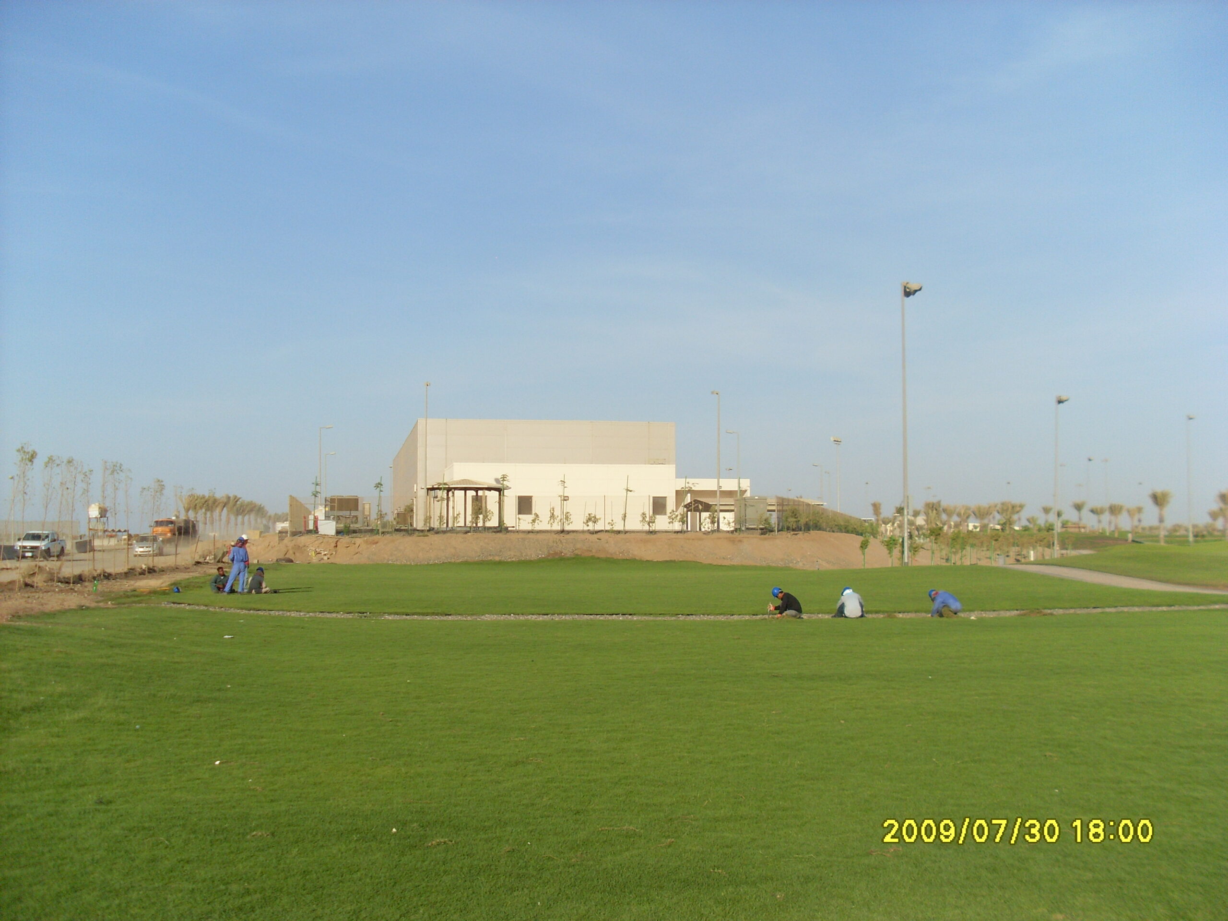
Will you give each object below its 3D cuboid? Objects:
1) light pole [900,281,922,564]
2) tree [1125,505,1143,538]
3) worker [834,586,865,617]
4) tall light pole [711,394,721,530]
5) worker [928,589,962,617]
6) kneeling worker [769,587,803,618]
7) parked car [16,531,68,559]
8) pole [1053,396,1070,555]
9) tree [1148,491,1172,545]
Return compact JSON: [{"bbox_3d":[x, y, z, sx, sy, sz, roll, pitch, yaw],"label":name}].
[{"bbox_3d":[17.179,-2.167,78.000,1.050,16.400,0.750,-1,-3,20],"label":"light pole"},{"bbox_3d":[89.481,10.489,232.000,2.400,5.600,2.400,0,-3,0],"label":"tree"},{"bbox_3d":[5.500,3.318,31.500,0.640,0.730,0.660,1,-3,-15],"label":"worker"},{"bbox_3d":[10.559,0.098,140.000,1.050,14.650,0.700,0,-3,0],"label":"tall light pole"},{"bbox_3d":[7.810,3.356,31.800,0.720,0.680,0.550,-1,-3,17],"label":"worker"},{"bbox_3d":[3.983,3.304,31.300,0.760,0.710,0.550,0,-3,5],"label":"kneeling worker"},{"bbox_3d":[-34.800,5.190,82.000,1.800,1.770,5.150,1,-3,-10],"label":"parked car"},{"bbox_3d":[45.147,1.594,136.000,1.250,16.200,0.800,-1,-3,15],"label":"pole"},{"bbox_3d":[56.728,5.885,140.000,2.300,5.700,2.300,0,-3,0],"label":"tree"}]

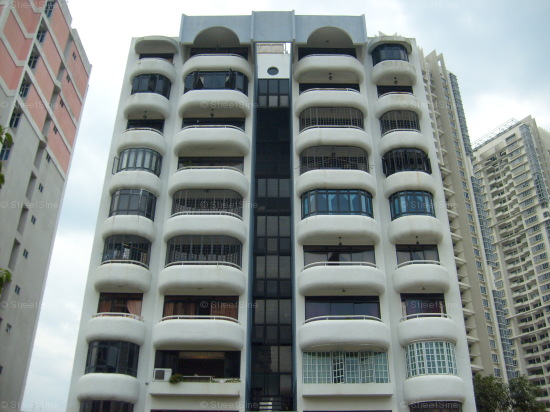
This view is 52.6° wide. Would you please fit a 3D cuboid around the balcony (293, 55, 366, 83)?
[{"bbox_3d":[3.655,-9.299,37.133,4.629,1.527,1.200,0,-29,0],"label":"balcony"}]

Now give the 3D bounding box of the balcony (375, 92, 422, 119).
[{"bbox_3d":[8.094,-6.435,36.066,3.151,1.431,1.151,0,-28,0],"label":"balcony"}]

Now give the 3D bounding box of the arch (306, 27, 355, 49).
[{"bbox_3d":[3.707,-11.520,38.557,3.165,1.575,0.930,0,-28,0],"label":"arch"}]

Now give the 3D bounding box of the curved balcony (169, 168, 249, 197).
[{"bbox_3d":[-3.798,-1.412,32.027,4.547,1.579,1.047,0,-29,0],"label":"curved balcony"}]

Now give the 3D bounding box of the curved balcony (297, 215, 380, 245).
[{"bbox_3d":[3.541,1.337,30.532,4.547,1.241,1.047,0,-29,0],"label":"curved balcony"}]

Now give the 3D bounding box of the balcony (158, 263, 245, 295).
[{"bbox_3d":[-3.919,3.897,30.107,4.567,1.440,1.140,0,-28,0],"label":"balcony"}]

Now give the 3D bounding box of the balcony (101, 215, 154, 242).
[{"bbox_3d":[-8.217,1.292,31.459,3.036,1.241,0.962,0,-29,0],"label":"balcony"}]

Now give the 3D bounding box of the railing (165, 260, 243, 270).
[{"bbox_3d":[-3.898,3.359,30.126,4.100,0.260,1.120,0,-29,0],"label":"railing"}]

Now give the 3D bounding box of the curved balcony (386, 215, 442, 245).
[{"bbox_3d":[7.952,1.353,31.430,3.036,1.241,0.962,0,-29,0],"label":"curved balcony"}]

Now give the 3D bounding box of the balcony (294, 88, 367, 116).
[{"bbox_3d":[3.598,-6.453,35.122,4.631,1.401,1.268,0,-28,0],"label":"balcony"}]

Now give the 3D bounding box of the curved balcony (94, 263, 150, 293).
[{"bbox_3d":[-8.424,3.887,30.732,3.126,1.382,1.280,0,-29,0],"label":"curved balcony"}]

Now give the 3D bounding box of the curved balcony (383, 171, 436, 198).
[{"bbox_3d":[8.157,-1.246,33.713,3.060,1.152,1.140,0,-29,0],"label":"curved balcony"}]

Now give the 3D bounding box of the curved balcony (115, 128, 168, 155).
[{"bbox_3d":[-8.475,-4.068,35.303,3.060,1.437,1.140,0,-29,0],"label":"curved balcony"}]

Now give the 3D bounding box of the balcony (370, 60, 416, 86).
[{"bbox_3d":[8.093,-9.123,37.994,3.142,1.262,1.280,0,-29,0],"label":"balcony"}]

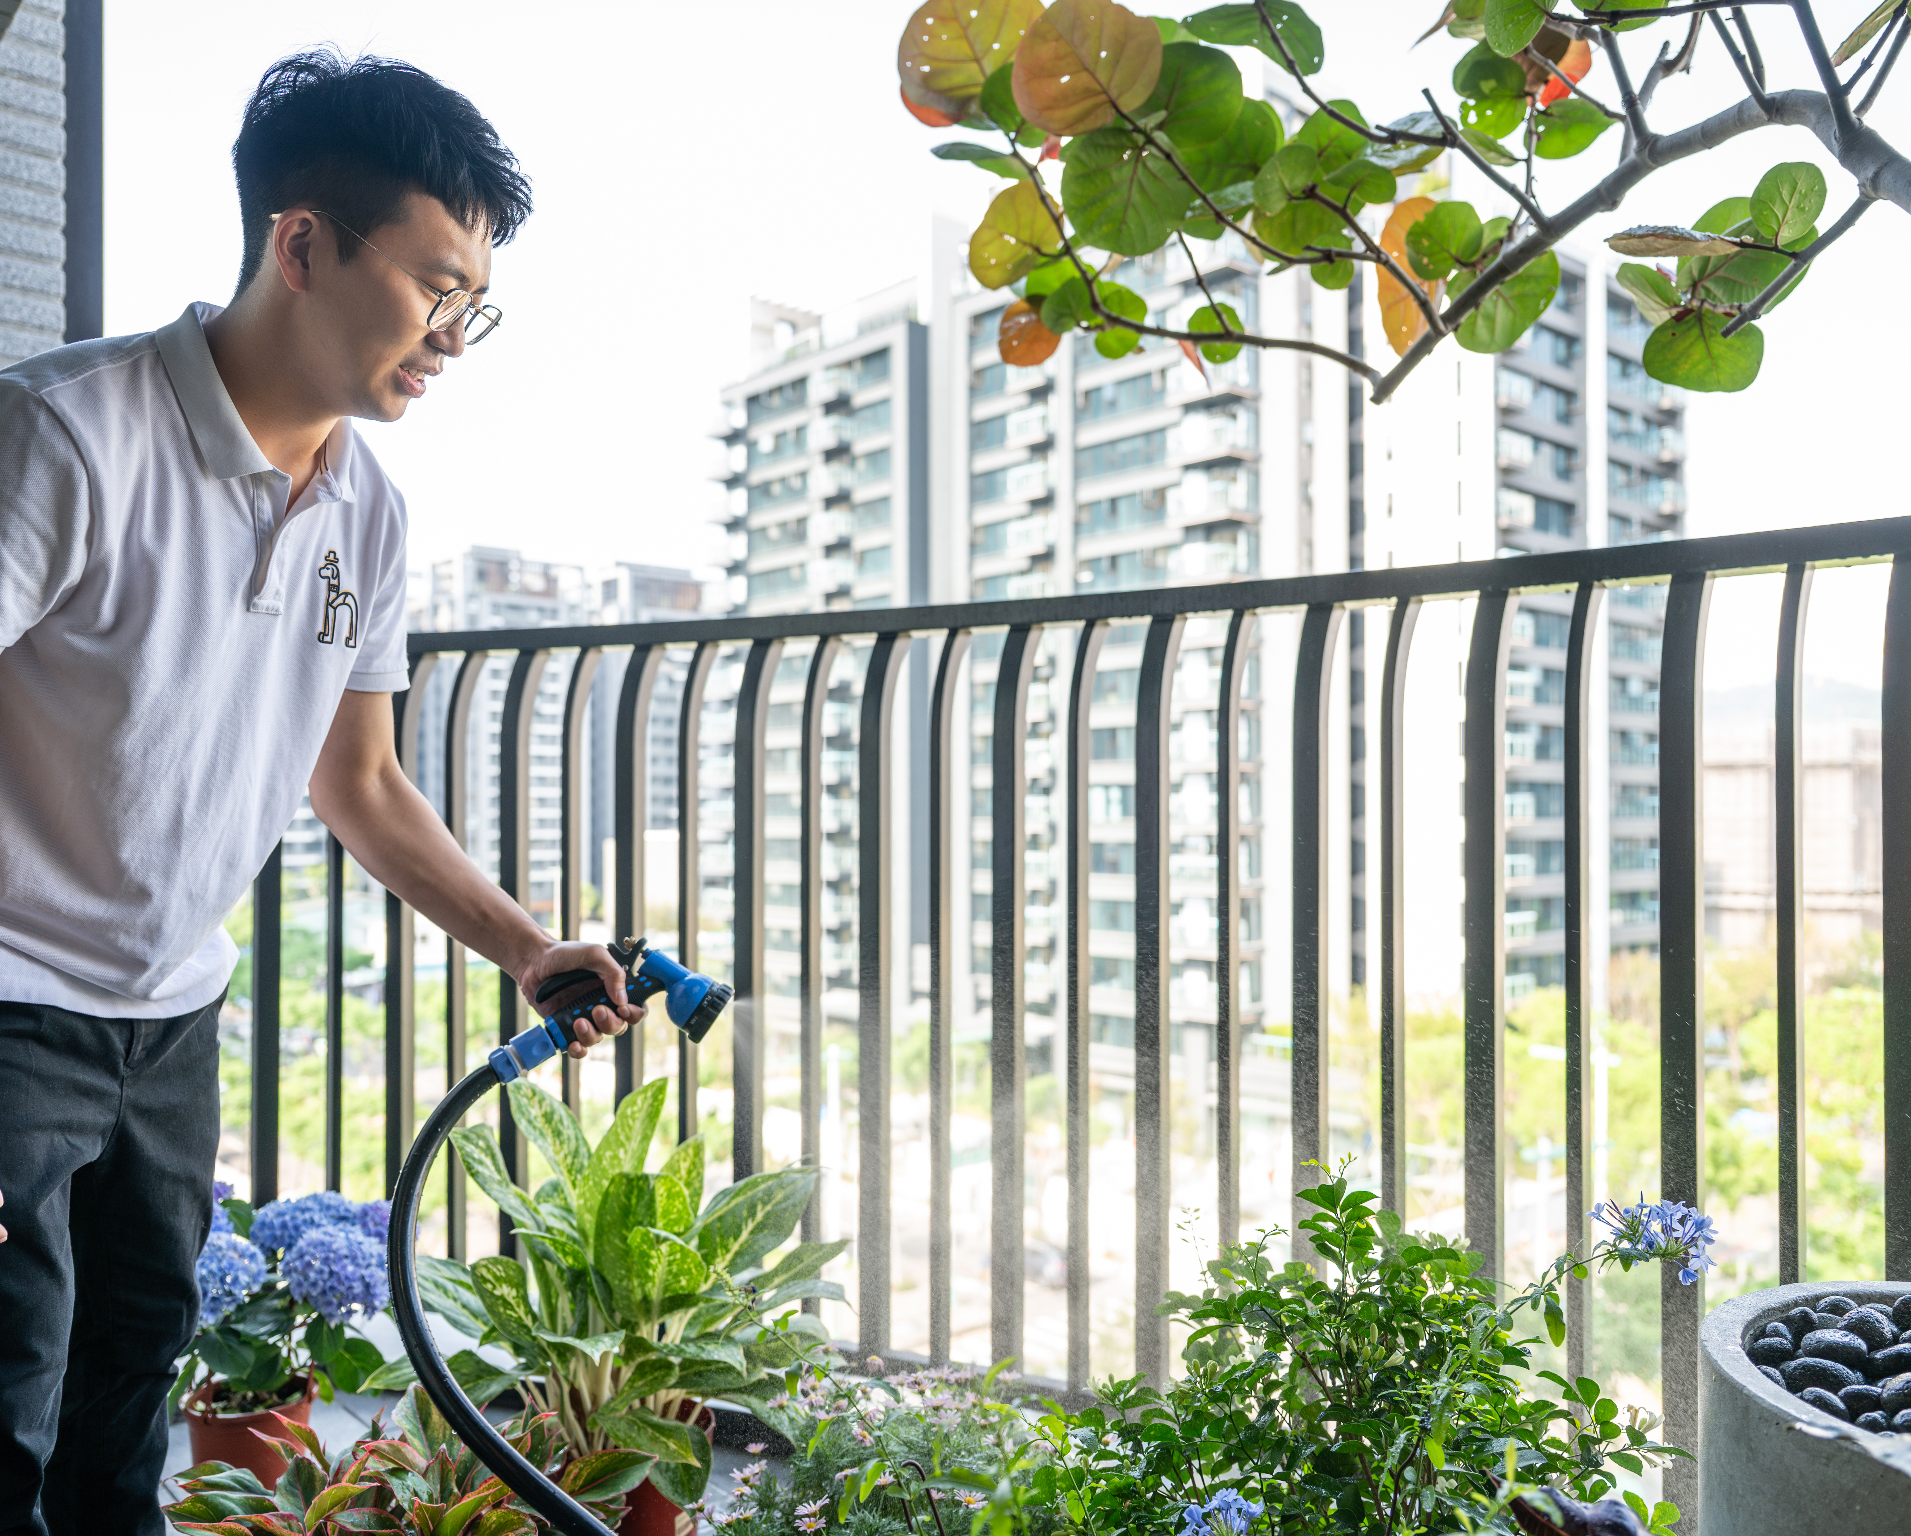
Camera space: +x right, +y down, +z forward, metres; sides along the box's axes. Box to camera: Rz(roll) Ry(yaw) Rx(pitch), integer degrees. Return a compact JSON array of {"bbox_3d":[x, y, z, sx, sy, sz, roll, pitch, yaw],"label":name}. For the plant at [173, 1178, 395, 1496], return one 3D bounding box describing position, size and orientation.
[{"bbox_3d":[-0.925,0.785,2.090,0.380,0.450,0.360,0,-1,0],"label":"plant"}]

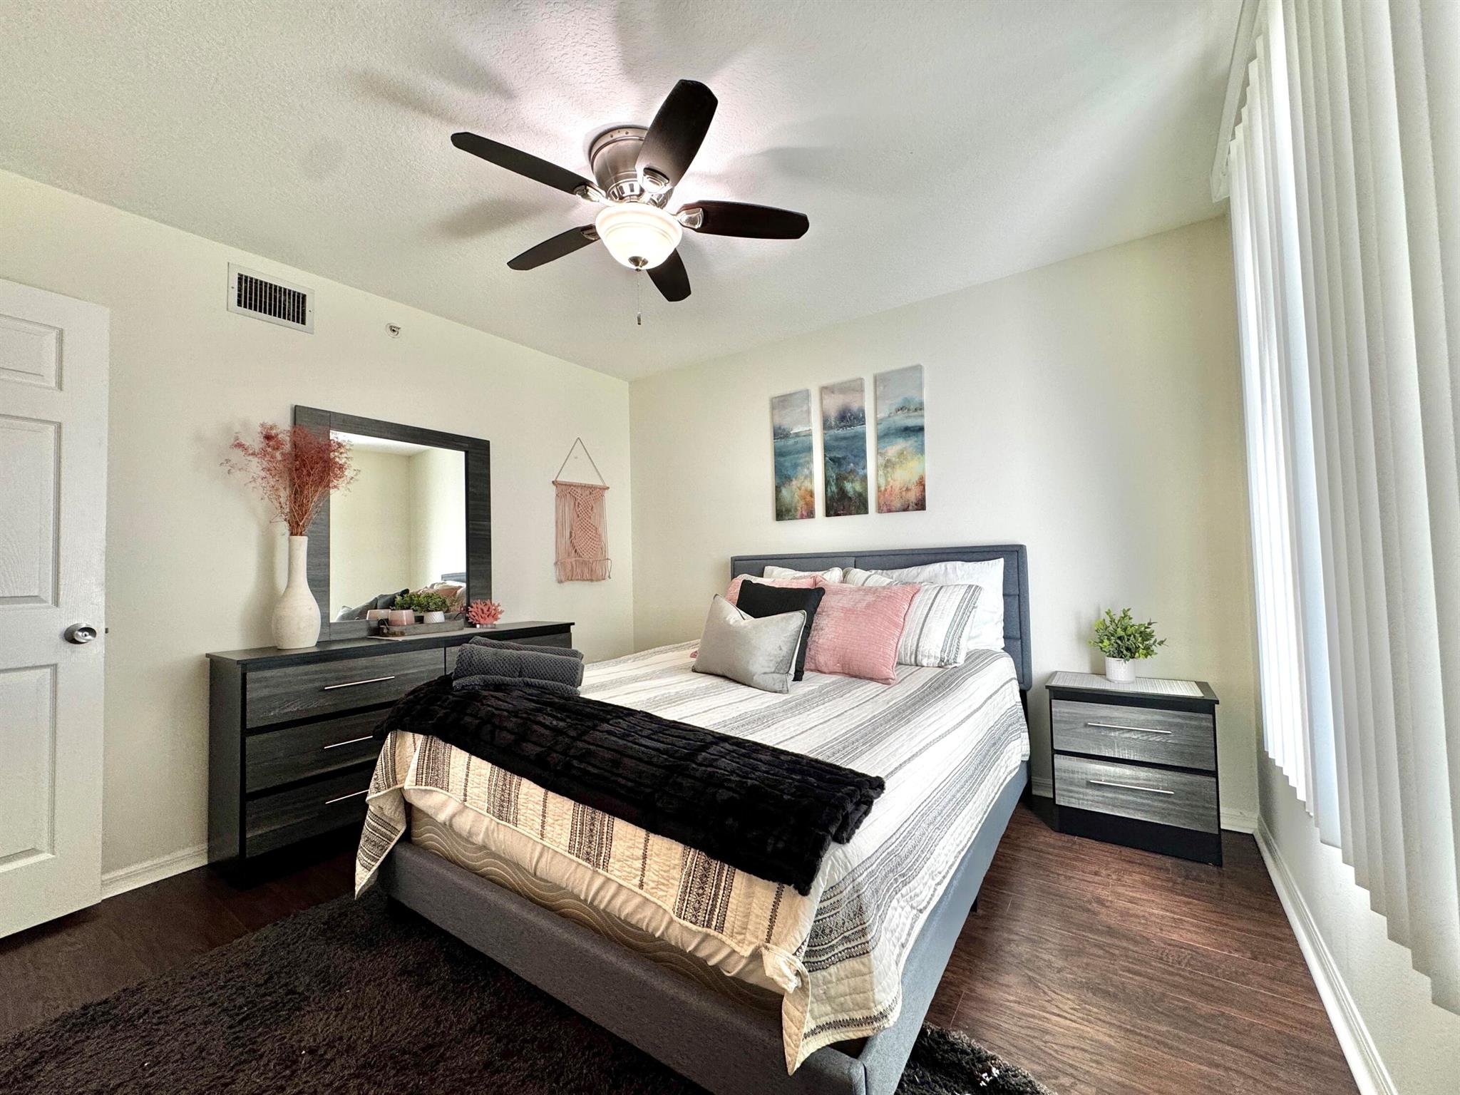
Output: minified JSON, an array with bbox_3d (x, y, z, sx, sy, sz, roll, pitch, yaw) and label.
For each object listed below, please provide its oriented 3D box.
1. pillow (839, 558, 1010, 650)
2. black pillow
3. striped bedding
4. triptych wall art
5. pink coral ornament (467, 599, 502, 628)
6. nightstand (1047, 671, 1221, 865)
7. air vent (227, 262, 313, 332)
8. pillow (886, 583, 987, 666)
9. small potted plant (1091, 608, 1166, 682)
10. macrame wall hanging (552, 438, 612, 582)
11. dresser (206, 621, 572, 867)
[{"bbox_3d":[0.900,0.281,2.846,0.760,0.460,0.180,-3,-17,35],"label":"pillow"},{"bbox_3d":[0.176,0.332,2.418,0.410,0.410,0.140,-3,-32,35],"label":"black pillow"},{"bbox_3d":[0.094,0.774,2.301,1.670,0.560,2.090,-3,-2,35],"label":"striped bedding"},{"bbox_3d":[0.632,-0.549,3.291,0.905,0.755,0.030,-3,-2,35],"label":"triptych wall art"},{"bbox_3d":[-1.282,0.353,3.109,0.120,0.150,0.190,-3,-2,35],"label":"pink coral ornament"},{"bbox_3d":[1.619,0.845,2.384,0.545,0.580,0.365,-3,-2,35],"label":"nightstand"},{"bbox_3d":[-1.911,-1.040,2.476,0.020,0.200,0.297,-3,-2,35],"label":"air vent"},{"bbox_3d":[0.819,0.320,2.649,0.620,0.430,0.170,-3,-27,35],"label":"pillow"},{"bbox_3d":[1.645,0.407,2.447,0.265,0.295,0.240,-3,-2,35],"label":"small potted plant"},{"bbox_3d":[-0.940,-0.242,3.818,0.030,0.935,0.460,-3,-2,35],"label":"macrame wall hanging"},{"bbox_3d":[-1.415,0.814,2.759,0.360,0.795,1.510,-3,-2,35],"label":"dresser"}]

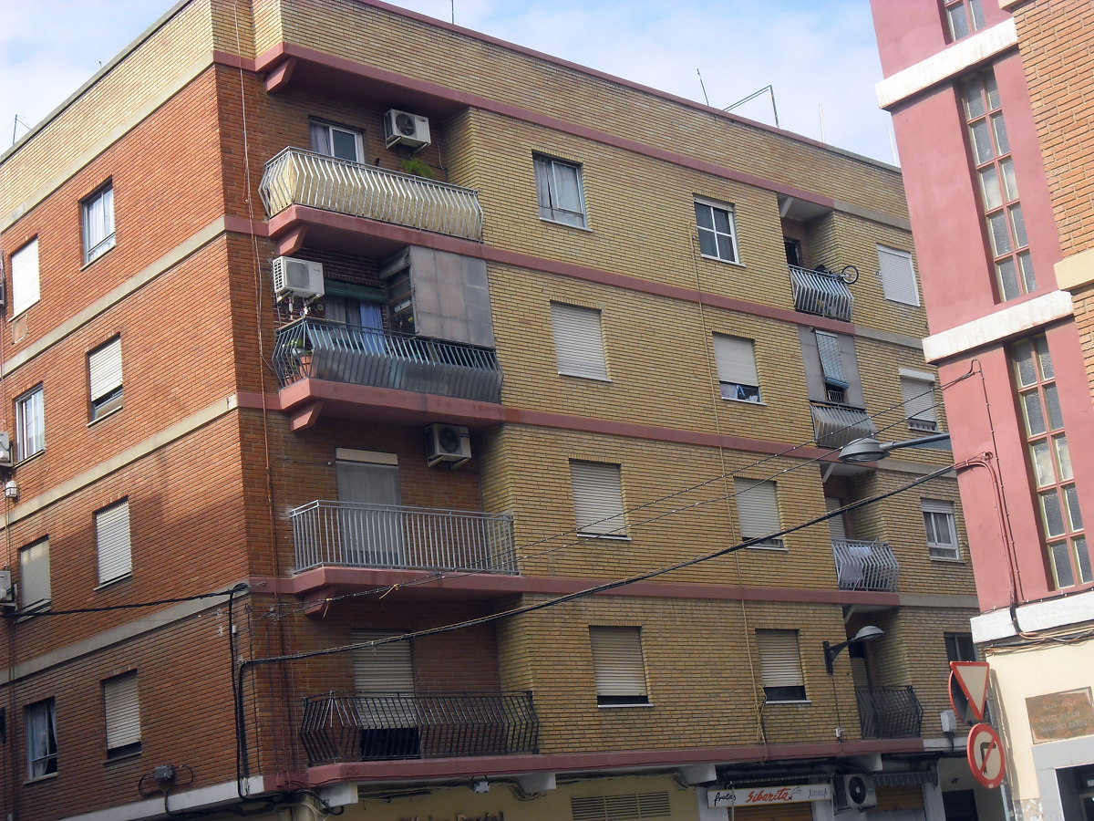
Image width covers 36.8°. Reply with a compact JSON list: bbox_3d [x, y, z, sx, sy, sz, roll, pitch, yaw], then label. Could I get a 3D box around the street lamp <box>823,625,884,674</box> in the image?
[{"bbox_3d":[5.758,4.452,30.579,0.293,0.751,1.277,7,-21,-41],"label":"street lamp"}]

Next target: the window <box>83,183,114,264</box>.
[{"bbox_3d":[-8.018,-3.372,29.604,0.150,1.290,1.250,8,-21,-42],"label":"window"}]

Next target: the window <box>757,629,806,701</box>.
[{"bbox_3d":[4.177,4.579,29.565,1.217,1.278,0.150,7,-21,-41],"label":"window"}]

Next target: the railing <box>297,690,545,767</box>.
[{"bbox_3d":[-1.925,4.893,25.335,3.970,1.060,1.030,8,-21,-41],"label":"railing"}]

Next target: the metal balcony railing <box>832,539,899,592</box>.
[{"bbox_3d":[6.222,2.985,31.874,1.805,0.984,0.240,7,-21,-41],"label":"metal balcony railing"}]

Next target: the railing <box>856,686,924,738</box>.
[{"bbox_3d":[6.304,5.829,31.312,1.775,1.095,0.850,7,-21,-41],"label":"railing"}]

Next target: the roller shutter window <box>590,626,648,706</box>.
[{"bbox_3d":[1.189,4.363,28.069,1.220,1.330,0.150,8,-21,-41],"label":"roller shutter window"}]

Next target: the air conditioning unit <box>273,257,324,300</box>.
[{"bbox_3d":[-3.998,-2.126,26.500,0.790,0.540,0.280,8,-21,-41],"label":"air conditioning unit"}]

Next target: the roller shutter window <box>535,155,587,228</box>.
[{"bbox_3d":[0.218,-3.876,29.178,1.217,1.288,0.150,7,-21,-41],"label":"roller shutter window"}]

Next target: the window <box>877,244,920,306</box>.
[{"bbox_3d":[7.719,-2.966,36.217,1.217,1.297,0.130,7,-21,-41],"label":"window"}]

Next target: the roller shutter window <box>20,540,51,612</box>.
[{"bbox_3d":[-8.787,2.911,28.460,0.150,1.288,1.197,8,-21,-42],"label":"roller shutter window"}]

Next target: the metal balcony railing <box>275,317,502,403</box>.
[{"bbox_3d":[-2.359,-0.551,25.751,3.905,1.217,0.950,7,-21,-41],"label":"metal balcony railing"}]

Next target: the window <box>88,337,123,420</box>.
[{"bbox_3d":[-7.491,-0.514,28.009,0.130,1.297,1.238,7,-21,-41],"label":"window"}]

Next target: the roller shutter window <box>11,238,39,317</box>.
[{"bbox_3d":[-9.759,-2.477,30.849,0.130,1.306,1.248,7,-21,-41],"label":"roller shutter window"}]

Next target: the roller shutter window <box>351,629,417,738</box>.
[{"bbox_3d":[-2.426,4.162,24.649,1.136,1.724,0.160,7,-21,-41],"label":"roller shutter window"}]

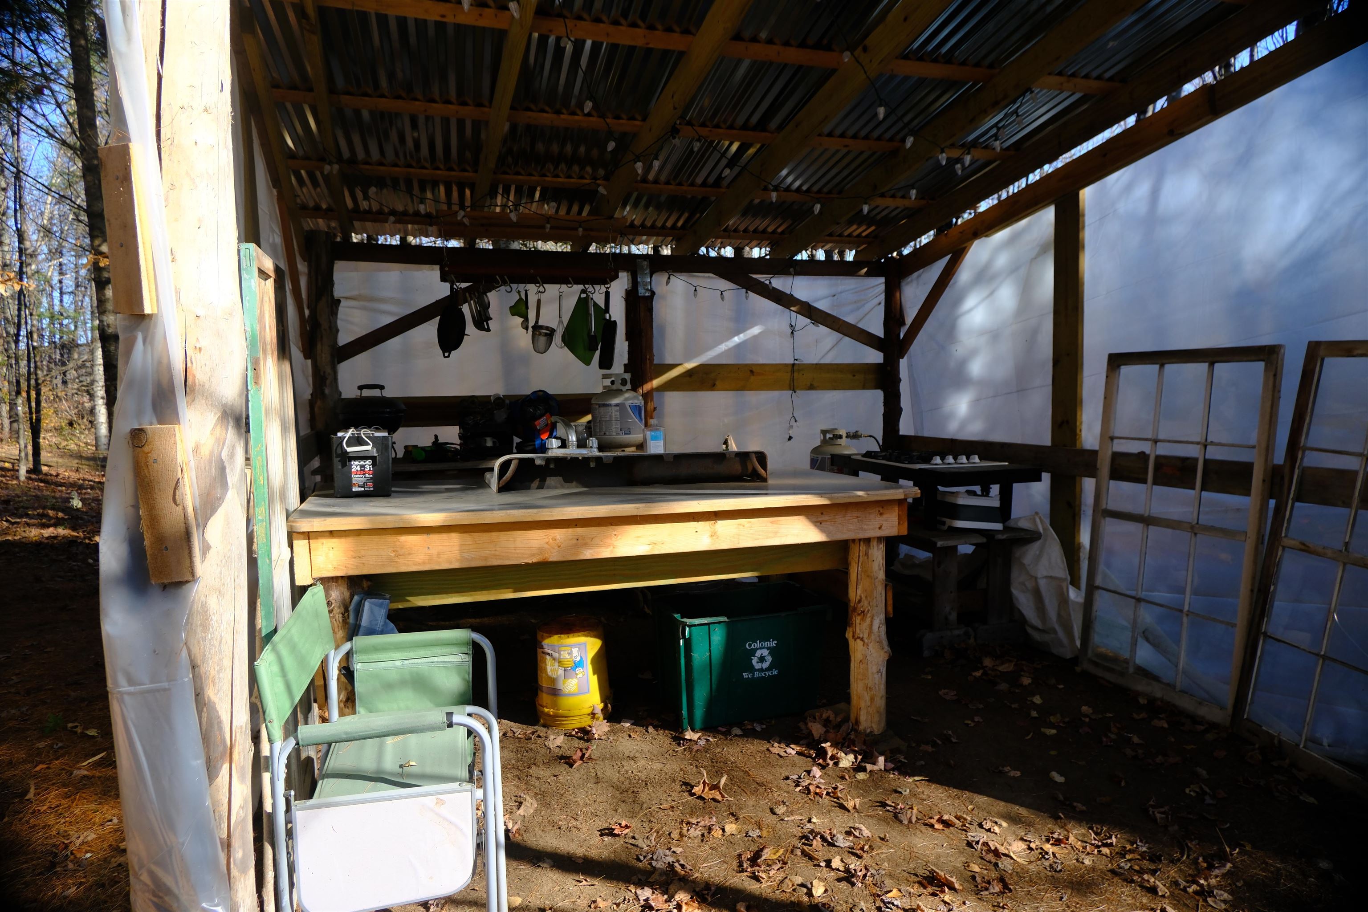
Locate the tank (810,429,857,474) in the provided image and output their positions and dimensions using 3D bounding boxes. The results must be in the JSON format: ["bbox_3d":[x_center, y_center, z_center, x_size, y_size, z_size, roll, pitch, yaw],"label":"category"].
[{"bbox_3d":[0.992,0.049,5.750,0.310,0.457,0.310,-1,4,0],"label":"tank"}]

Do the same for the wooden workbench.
[{"bbox_3d":[-0.321,0.588,3.510,2.170,0.937,1.120,-2,4,-18],"label":"wooden workbench"}]

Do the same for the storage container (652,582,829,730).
[{"bbox_3d":[0.236,0.816,3.604,0.610,0.435,0.430,-2,4,-18],"label":"storage container"}]

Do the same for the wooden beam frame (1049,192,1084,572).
[{"bbox_3d":[1.986,-0.209,4.560,0.050,2.285,0.180,-2,4,-18],"label":"wooden beam frame"}]

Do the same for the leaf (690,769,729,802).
[{"bbox_3d":[0.084,1.063,2.818,0.120,0.055,0.100,-1,4,0],"label":"leaf"}]

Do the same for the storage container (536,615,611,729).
[{"bbox_3d":[-0.424,0.858,3.513,0.305,0.370,0.305,-1,4,0],"label":"storage container"}]

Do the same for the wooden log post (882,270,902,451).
[{"bbox_3d":[1.458,-0.239,6.138,0.130,2.139,0.130,-2,4,-18],"label":"wooden log post"}]

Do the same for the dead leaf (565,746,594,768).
[{"bbox_3d":[-0.373,1.058,3.089,0.100,0.040,0.080,-1,4,0],"label":"dead leaf"}]

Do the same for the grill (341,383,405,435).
[{"bbox_3d":[-1.678,-0.187,4.700,0.365,0.390,0.365,-1,4,0],"label":"grill"}]

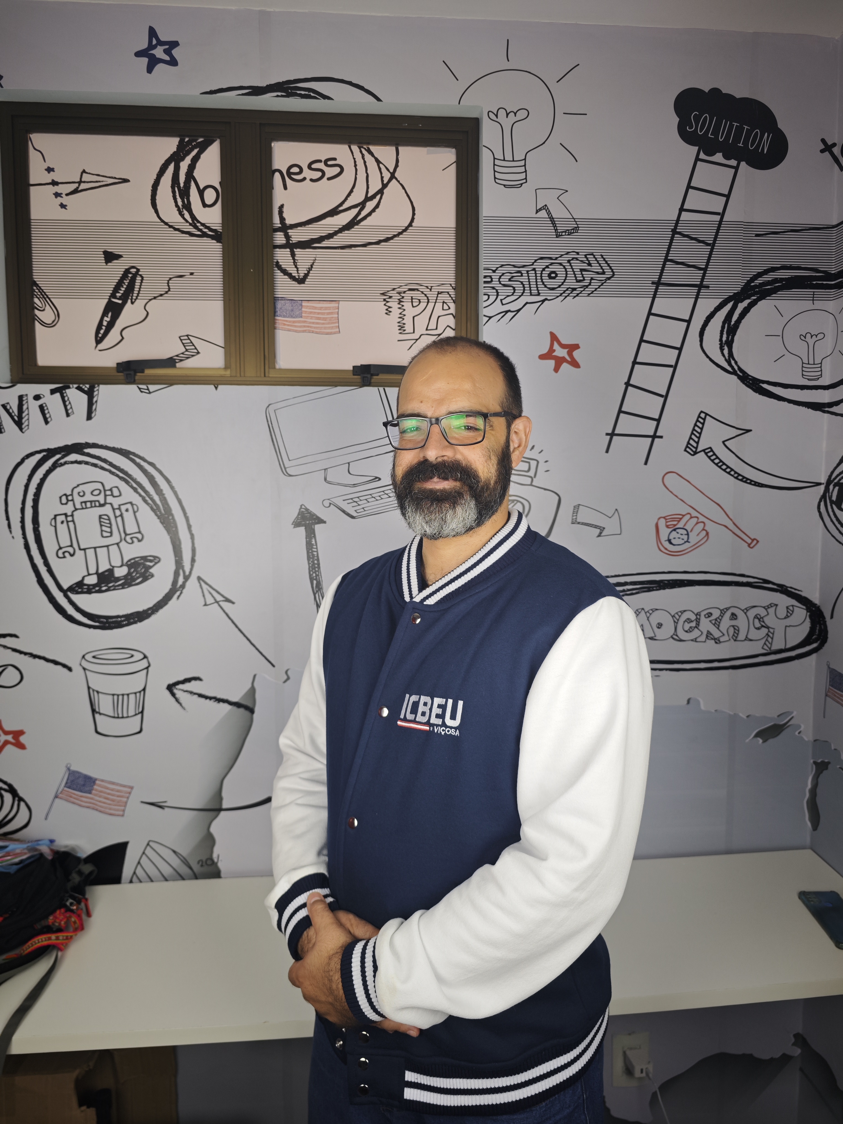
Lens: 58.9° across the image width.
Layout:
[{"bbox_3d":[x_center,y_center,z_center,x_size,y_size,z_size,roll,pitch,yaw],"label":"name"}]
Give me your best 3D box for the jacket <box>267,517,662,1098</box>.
[{"bbox_3d":[0.031,0.289,0.969,0.540,0.720,0.370,3,6,41],"label":"jacket"}]

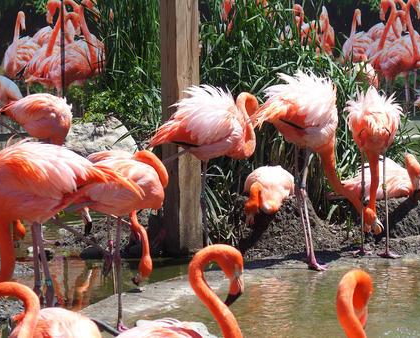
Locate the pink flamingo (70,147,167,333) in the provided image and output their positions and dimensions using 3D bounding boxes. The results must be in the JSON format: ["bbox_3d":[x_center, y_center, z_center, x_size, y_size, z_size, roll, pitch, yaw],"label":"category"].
[{"bbox_3d":[-0.366,0.265,6.600,0.420,0.680,0.220,2,9,15],"label":"pink flamingo"}]

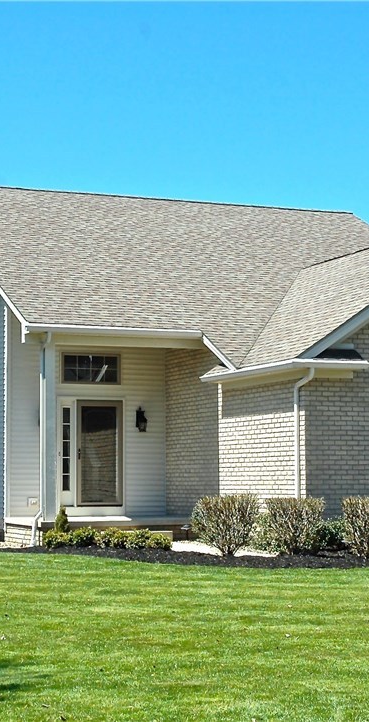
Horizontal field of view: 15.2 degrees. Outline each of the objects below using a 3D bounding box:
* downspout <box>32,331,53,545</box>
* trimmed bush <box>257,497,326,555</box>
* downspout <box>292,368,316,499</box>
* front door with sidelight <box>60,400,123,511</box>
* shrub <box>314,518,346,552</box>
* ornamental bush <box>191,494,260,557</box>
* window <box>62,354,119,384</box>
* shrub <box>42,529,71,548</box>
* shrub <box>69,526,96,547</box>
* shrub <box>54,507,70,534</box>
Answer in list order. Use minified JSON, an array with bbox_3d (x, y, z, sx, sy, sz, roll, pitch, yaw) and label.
[{"bbox_3d":[-2.504,1.340,24.022,0.330,3.650,0.450,2,-5,-23],"label":"downspout"},{"bbox_3d":[1.581,2.428,20.474,1.004,0.856,1.004,0,-5,0],"label":"trimmed bush"},{"bbox_3d":[1.906,1.525,21.906,0.100,2.820,0.620,2,-5,-23],"label":"downspout"},{"bbox_3d":[-1.794,1.828,26.811,1.303,2.111,0.130,2,-5,-23],"label":"front door with sidelight"},{"bbox_3d":[2.247,2.658,21.224,0.551,0.490,0.551,0,-5,0],"label":"shrub"},{"bbox_3d":[0.587,2.361,19.996,0.949,0.878,0.949,0,-5,0],"label":"ornamental bush"},{"bbox_3d":[-1.773,0.137,26.405,1.160,0.550,0.120,2,-5,-23],"label":"window"},{"bbox_3d":[-2.120,2.936,22.963,0.450,0.304,0.450,0,-5,0],"label":"shrub"},{"bbox_3d":[-1.681,2.917,23.033,0.465,0.332,0.465,0,-5,0],"label":"shrub"},{"bbox_3d":[-2.067,2.753,23.321,0.269,0.622,0.269,2,-5,-23],"label":"shrub"}]

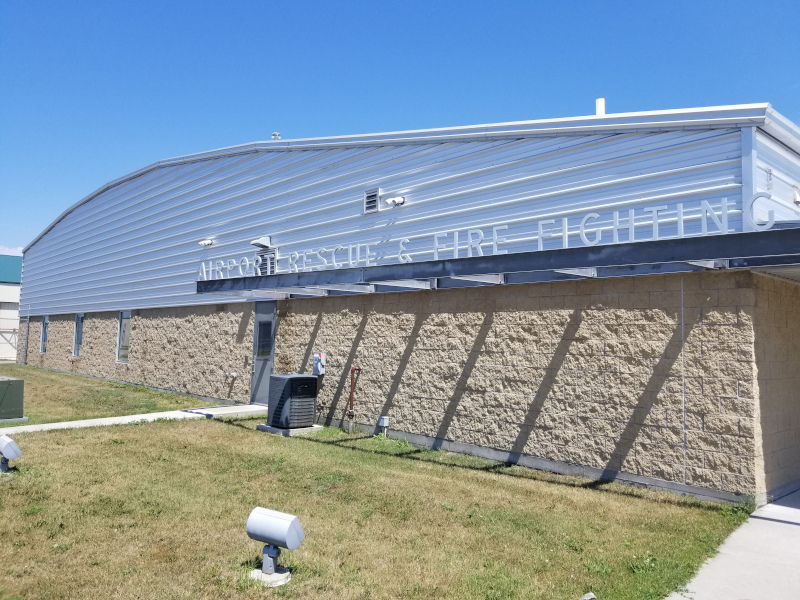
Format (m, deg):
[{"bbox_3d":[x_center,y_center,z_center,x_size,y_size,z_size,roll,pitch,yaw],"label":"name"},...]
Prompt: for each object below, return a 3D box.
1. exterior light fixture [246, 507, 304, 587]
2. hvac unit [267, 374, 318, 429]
[{"bbox_3d":[-0.920,1.796,4.396,0.390,0.490,0.290,-2,-5,35],"label":"exterior light fixture"},{"bbox_3d":[-2.012,1.873,11.280,0.680,0.930,0.680,-2,-5,40],"label":"hvac unit"}]

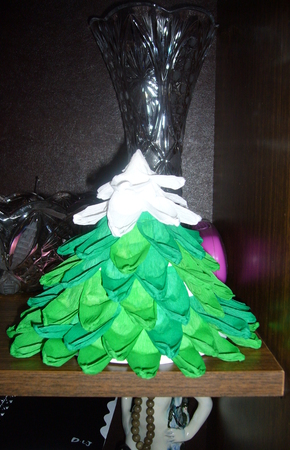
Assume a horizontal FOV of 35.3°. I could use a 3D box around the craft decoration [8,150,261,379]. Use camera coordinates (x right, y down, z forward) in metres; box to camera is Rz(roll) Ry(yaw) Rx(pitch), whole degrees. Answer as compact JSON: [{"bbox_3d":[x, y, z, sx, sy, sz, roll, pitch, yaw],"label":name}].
[{"bbox_3d":[-0.008,0.015,0.387,0.207,0.155,0.205,0,6,0],"label":"craft decoration"}]

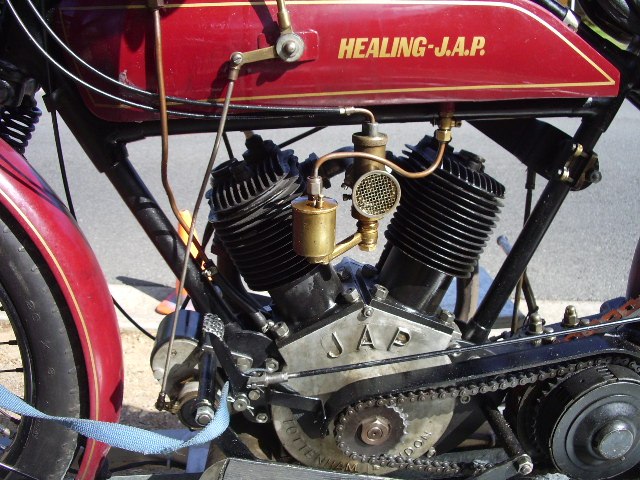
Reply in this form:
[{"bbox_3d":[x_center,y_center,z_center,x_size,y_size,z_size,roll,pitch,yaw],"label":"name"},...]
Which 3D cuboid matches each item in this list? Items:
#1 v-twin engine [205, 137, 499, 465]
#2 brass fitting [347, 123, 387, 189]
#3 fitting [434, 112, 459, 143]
[{"bbox_3d":[0.047,0.090,0.822,0.360,0.455,0.220,-3,21,-9],"label":"v-twin engine"},{"bbox_3d":[0.053,-0.094,0.717,0.041,0.070,0.041,-3,21,-9],"label":"brass fitting"},{"bbox_3d":[0.140,-0.124,0.715,0.027,0.034,0.022,-3,21,-9],"label":"fitting"}]

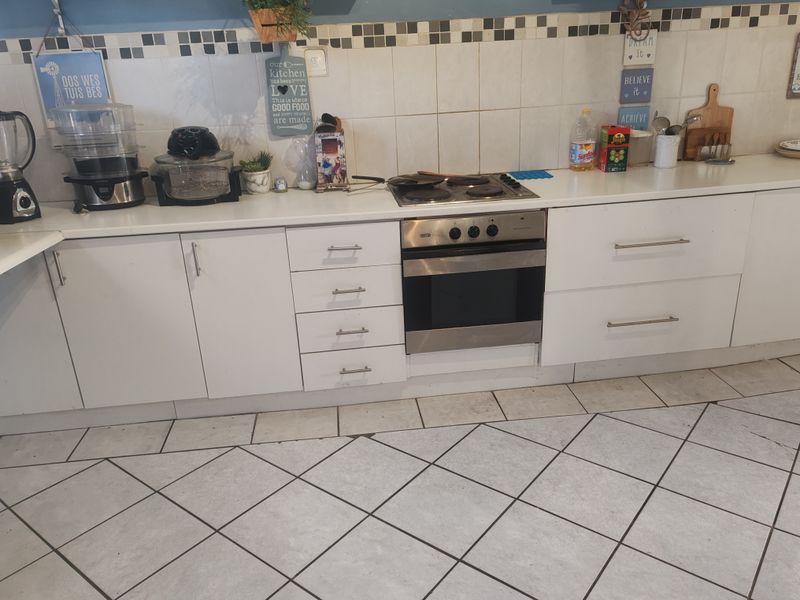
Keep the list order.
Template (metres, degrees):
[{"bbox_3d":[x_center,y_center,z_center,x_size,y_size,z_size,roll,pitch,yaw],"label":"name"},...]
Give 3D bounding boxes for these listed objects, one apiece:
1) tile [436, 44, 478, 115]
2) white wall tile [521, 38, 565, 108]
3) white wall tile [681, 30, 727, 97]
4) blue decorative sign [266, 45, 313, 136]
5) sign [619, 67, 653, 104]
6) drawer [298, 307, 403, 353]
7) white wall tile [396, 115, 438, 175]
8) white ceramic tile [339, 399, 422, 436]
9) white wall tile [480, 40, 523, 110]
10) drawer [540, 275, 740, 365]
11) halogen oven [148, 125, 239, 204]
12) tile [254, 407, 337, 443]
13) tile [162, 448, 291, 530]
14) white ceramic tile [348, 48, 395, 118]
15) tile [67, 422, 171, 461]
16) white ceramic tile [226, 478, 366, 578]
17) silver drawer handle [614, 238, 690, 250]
[{"bbox_3d":[0.272,-1.029,2.904,0.200,0.300,0.010,-5,20,-5],"label":"tile"},{"bbox_3d":[0.669,-1.068,2.946,0.199,0.296,0.010,-5,20,-5],"label":"white wall tile"},{"bbox_3d":[1.475,-1.144,3.022,0.202,0.300,0.010,-4,20,-5],"label":"white wall tile"},{"bbox_3d":[-0.509,-0.962,2.849,0.187,0.412,0.015,-4,20,-5],"label":"blue decorative sign"},{"bbox_3d":[1.140,-1.027,3.003,0.153,0.154,0.012,-5,20,-5],"label":"sign"},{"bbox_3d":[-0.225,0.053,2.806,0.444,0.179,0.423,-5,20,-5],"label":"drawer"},{"bbox_3d":[0.086,-0.730,2.988,0.200,0.300,0.010,-5,20,-5],"label":"white wall tile"},{"bbox_3d":[-0.087,0.511,2.699,0.350,0.012,0.261,-4,20,-5],"label":"white ceramic tile"},{"bbox_3d":[0.475,-1.054,2.942,0.201,0.301,0.010,-4,20,-5],"label":"white wall tile"},{"bbox_3d":[1.051,0.028,2.967,0.900,0.352,0.460,-4,20,-5],"label":"drawer"},{"bbox_3d":[-0.880,-0.592,2.715,0.385,0.306,0.335,-6,20,-10],"label":"halogen oven"},{"bbox_3d":[-0.438,0.534,2.655,0.350,0.010,0.263,-5,20,-5],"label":"tile"},{"bbox_3d":[-0.626,0.679,2.281,0.350,0.010,0.350,12,25,36],"label":"tile"},{"bbox_3d":[-0.126,-0.993,2.867,0.200,0.300,0.010,-5,20,-5],"label":"white ceramic tile"},{"bbox_3d":[-1.145,0.585,2.589,0.359,0.010,0.255,-5,20,-5],"label":"tile"},{"bbox_3d":[-0.350,0.746,2.072,0.350,0.012,0.350,13,25,37],"label":"white ceramic tile"},{"bbox_3d":[1.052,-0.238,2.616,0.326,0.013,0.035,-5,20,-5],"label":"silver drawer handle"}]

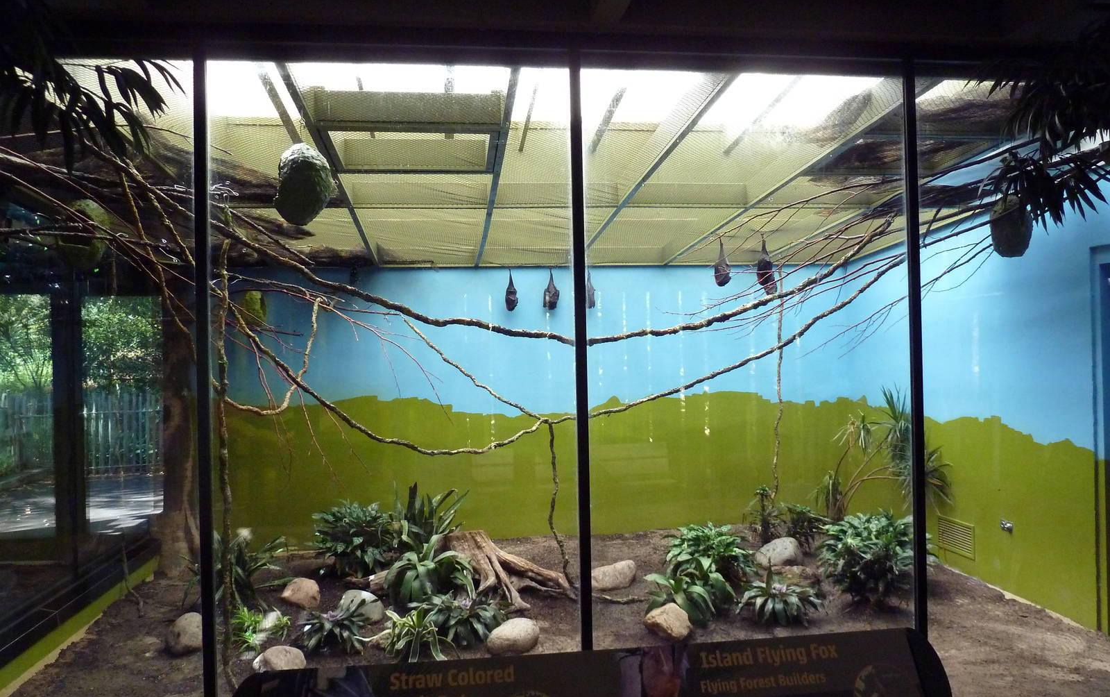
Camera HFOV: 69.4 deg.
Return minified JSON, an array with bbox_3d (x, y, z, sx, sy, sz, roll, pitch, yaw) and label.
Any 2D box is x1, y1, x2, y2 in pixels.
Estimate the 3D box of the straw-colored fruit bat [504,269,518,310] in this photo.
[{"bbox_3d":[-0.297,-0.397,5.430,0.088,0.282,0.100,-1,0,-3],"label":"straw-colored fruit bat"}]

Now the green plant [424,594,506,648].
[{"bbox_3d":[-0.440,1.314,3.934,0.405,0.193,0.385,-1,1,-7],"label":"green plant"}]

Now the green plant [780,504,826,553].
[{"bbox_3d":[1.586,1.147,5.103,0.285,0.304,0.270,-1,0,17],"label":"green plant"}]

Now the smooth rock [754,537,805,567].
[{"bbox_3d":[1.343,1.231,4.836,0.297,0.171,0.253,-1,0,15],"label":"smooth rock"}]

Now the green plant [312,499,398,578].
[{"bbox_3d":[-1.214,1.145,4.852,0.514,0.452,0.488,-1,0,-14],"label":"green plant"}]

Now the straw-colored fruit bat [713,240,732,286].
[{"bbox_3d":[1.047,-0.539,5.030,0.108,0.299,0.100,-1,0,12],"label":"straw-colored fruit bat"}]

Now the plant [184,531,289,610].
[{"bbox_3d":[-1.811,1.249,4.570,0.549,0.355,0.494,-2,1,-22],"label":"plant"}]

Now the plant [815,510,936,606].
[{"bbox_3d":[1.727,1.131,4.315,0.589,0.451,0.559,-1,1,22],"label":"plant"}]

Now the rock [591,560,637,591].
[{"bbox_3d":[0.324,1.284,4.540,0.280,0.166,0.210,-1,1,4],"label":"rock"}]

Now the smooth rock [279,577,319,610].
[{"bbox_3d":[-1.383,1.327,4.343,0.206,0.160,0.175,-2,1,-18],"label":"smooth rock"}]

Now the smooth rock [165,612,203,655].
[{"bbox_3d":[-1.703,1.329,3.742,0.203,0.176,0.172,-1,0,-25],"label":"smooth rock"}]

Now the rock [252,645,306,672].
[{"bbox_3d":[-1.183,1.345,3.442,0.222,0.119,0.189,-1,0,-19],"label":"rock"}]

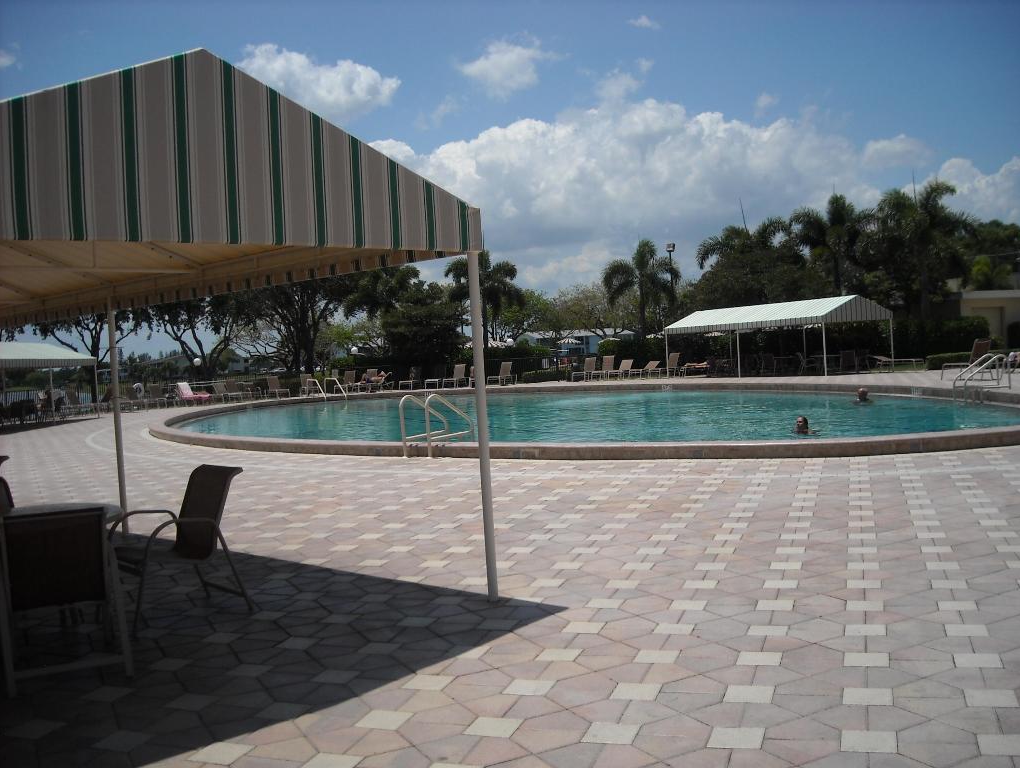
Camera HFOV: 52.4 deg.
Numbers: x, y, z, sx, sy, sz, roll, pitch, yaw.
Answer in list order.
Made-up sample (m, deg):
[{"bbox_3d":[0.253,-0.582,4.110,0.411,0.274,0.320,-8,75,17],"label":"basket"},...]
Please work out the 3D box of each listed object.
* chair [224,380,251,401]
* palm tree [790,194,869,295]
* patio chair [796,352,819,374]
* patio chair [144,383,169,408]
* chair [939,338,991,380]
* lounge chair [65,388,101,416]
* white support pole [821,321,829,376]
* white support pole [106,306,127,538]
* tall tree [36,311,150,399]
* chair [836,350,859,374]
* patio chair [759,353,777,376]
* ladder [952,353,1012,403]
[{"bbox_3d":[-13.111,0.343,50.000,0.680,1.030,1.550,-5,2,-39],"label":"chair"},{"bbox_3d":[17.280,-5.544,56.000,4.100,9.000,4.100,-3,2,17],"label":"palm tree"},{"bbox_3d":[12.027,-0.819,42.000,0.750,0.920,0.600,-3,2,13],"label":"patio chair"},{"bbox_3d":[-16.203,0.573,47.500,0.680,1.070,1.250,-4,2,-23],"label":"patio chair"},{"bbox_3d":[11.697,-0.622,26.300,0.660,1.050,1.450,-4,2,-31],"label":"chair"},{"bbox_3d":[-16.928,0.693,41.000,1.500,1.000,0.650,-2,2,28],"label":"lounge chair"},{"bbox_3d":[12.642,-1.428,41.571,0.070,2.250,0.070,-4,2,-28],"label":"white support pole"},{"bbox_3d":[-3.720,0.305,9.821,0.065,2.200,0.065,-2,2,45],"label":"white support pole"},{"bbox_3d":[-20.216,-1.609,49.917,5.500,5.500,5.200,-3,2,0],"label":"tall tree"},{"bbox_3d":[13.666,-0.933,41.986,0.620,0.900,0.680,-4,2,-14],"label":"chair"},{"bbox_3d":[11.587,-0.876,46.500,0.600,0.930,0.650,-2,2,37],"label":"patio chair"},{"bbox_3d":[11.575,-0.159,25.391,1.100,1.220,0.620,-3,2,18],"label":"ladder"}]

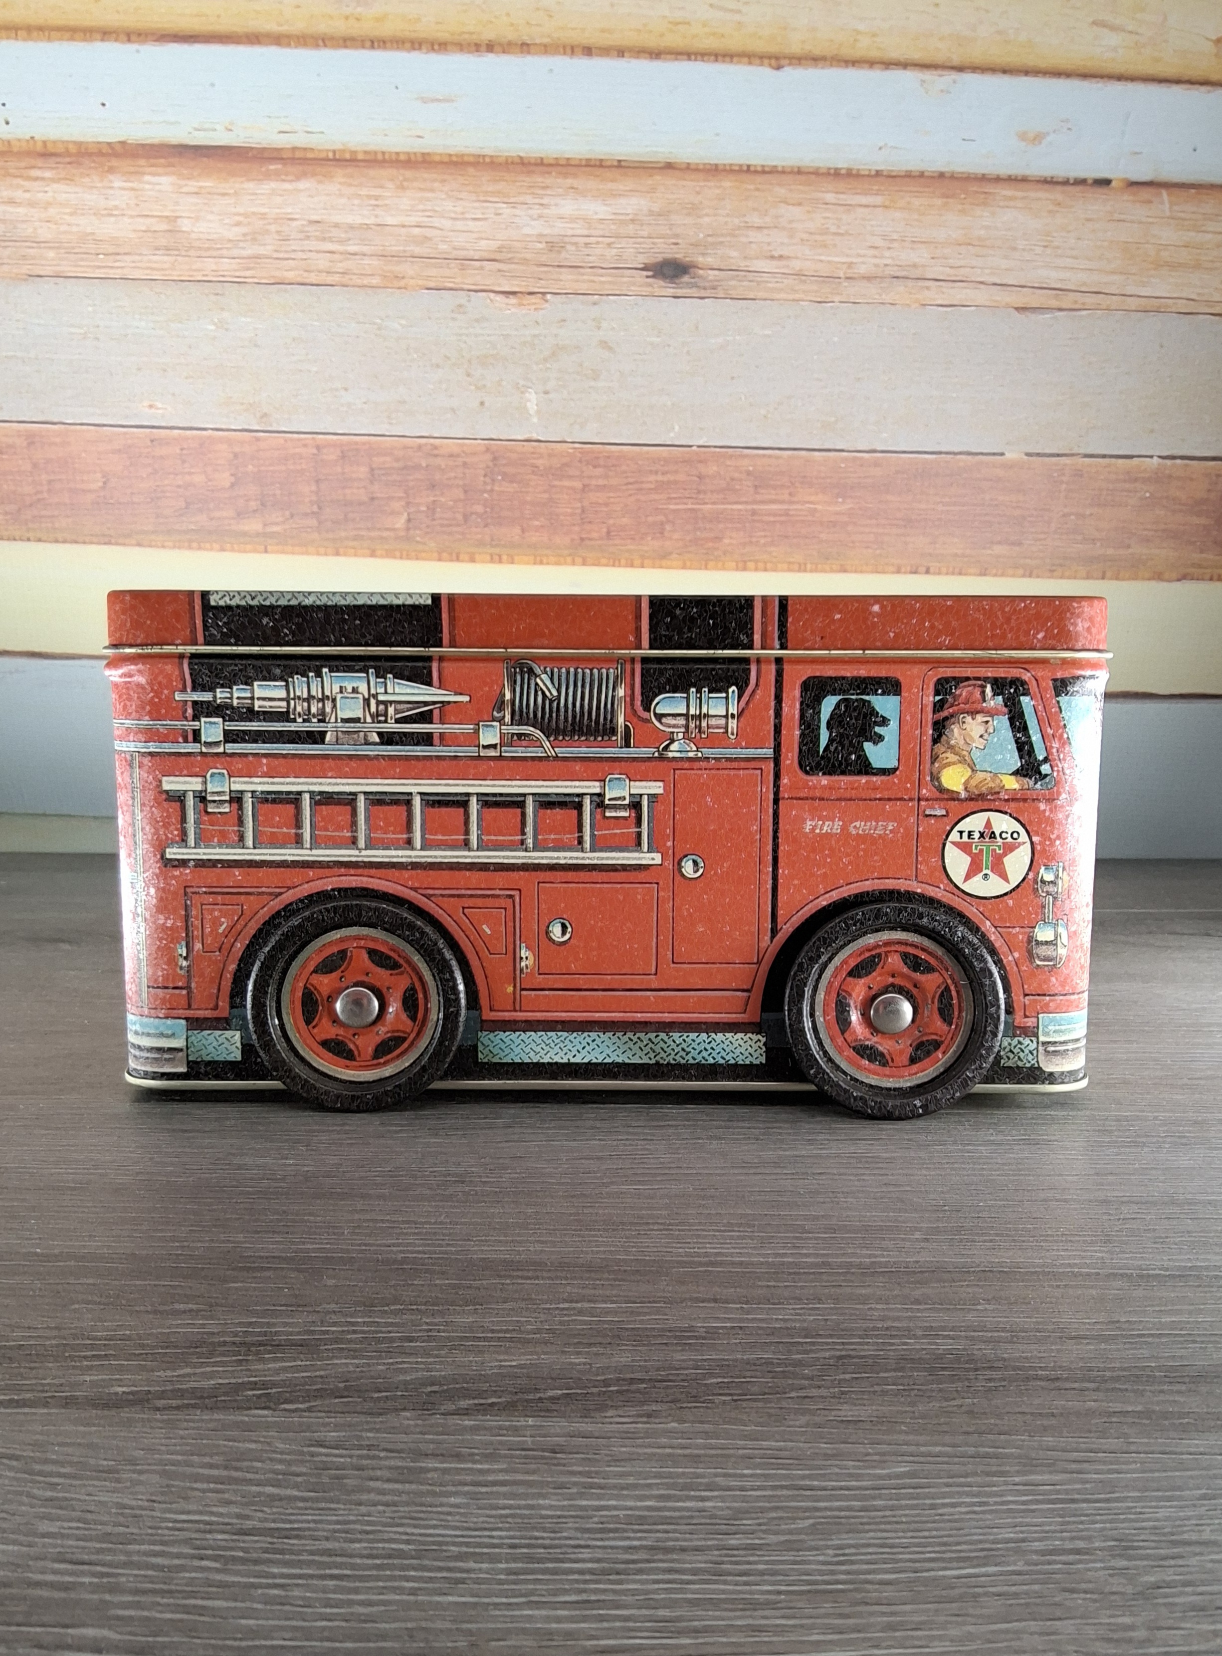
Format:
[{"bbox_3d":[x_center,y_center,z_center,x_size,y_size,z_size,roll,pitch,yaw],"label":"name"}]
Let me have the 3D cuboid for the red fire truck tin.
[{"bbox_3d":[-0.001,0.001,0.293,0.212,0.106,0.112,0,7,0],"label":"red fire truck tin"}]

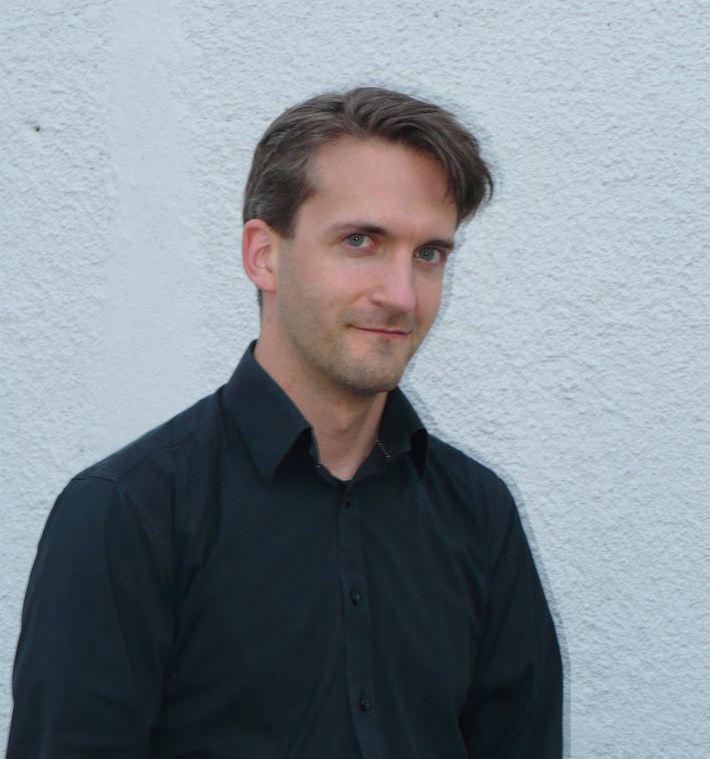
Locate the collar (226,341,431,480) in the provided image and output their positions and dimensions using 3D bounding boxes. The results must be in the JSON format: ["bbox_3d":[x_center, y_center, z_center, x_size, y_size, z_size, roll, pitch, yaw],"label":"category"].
[{"bbox_3d":[-0.024,0.026,1.950,0.165,0.110,0.150,-5,4,-29],"label":"collar"}]

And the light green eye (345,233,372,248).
[{"bbox_3d":[0.003,-0.108,1.875,0.025,0.013,0.014,8,6,-21],"label":"light green eye"}]

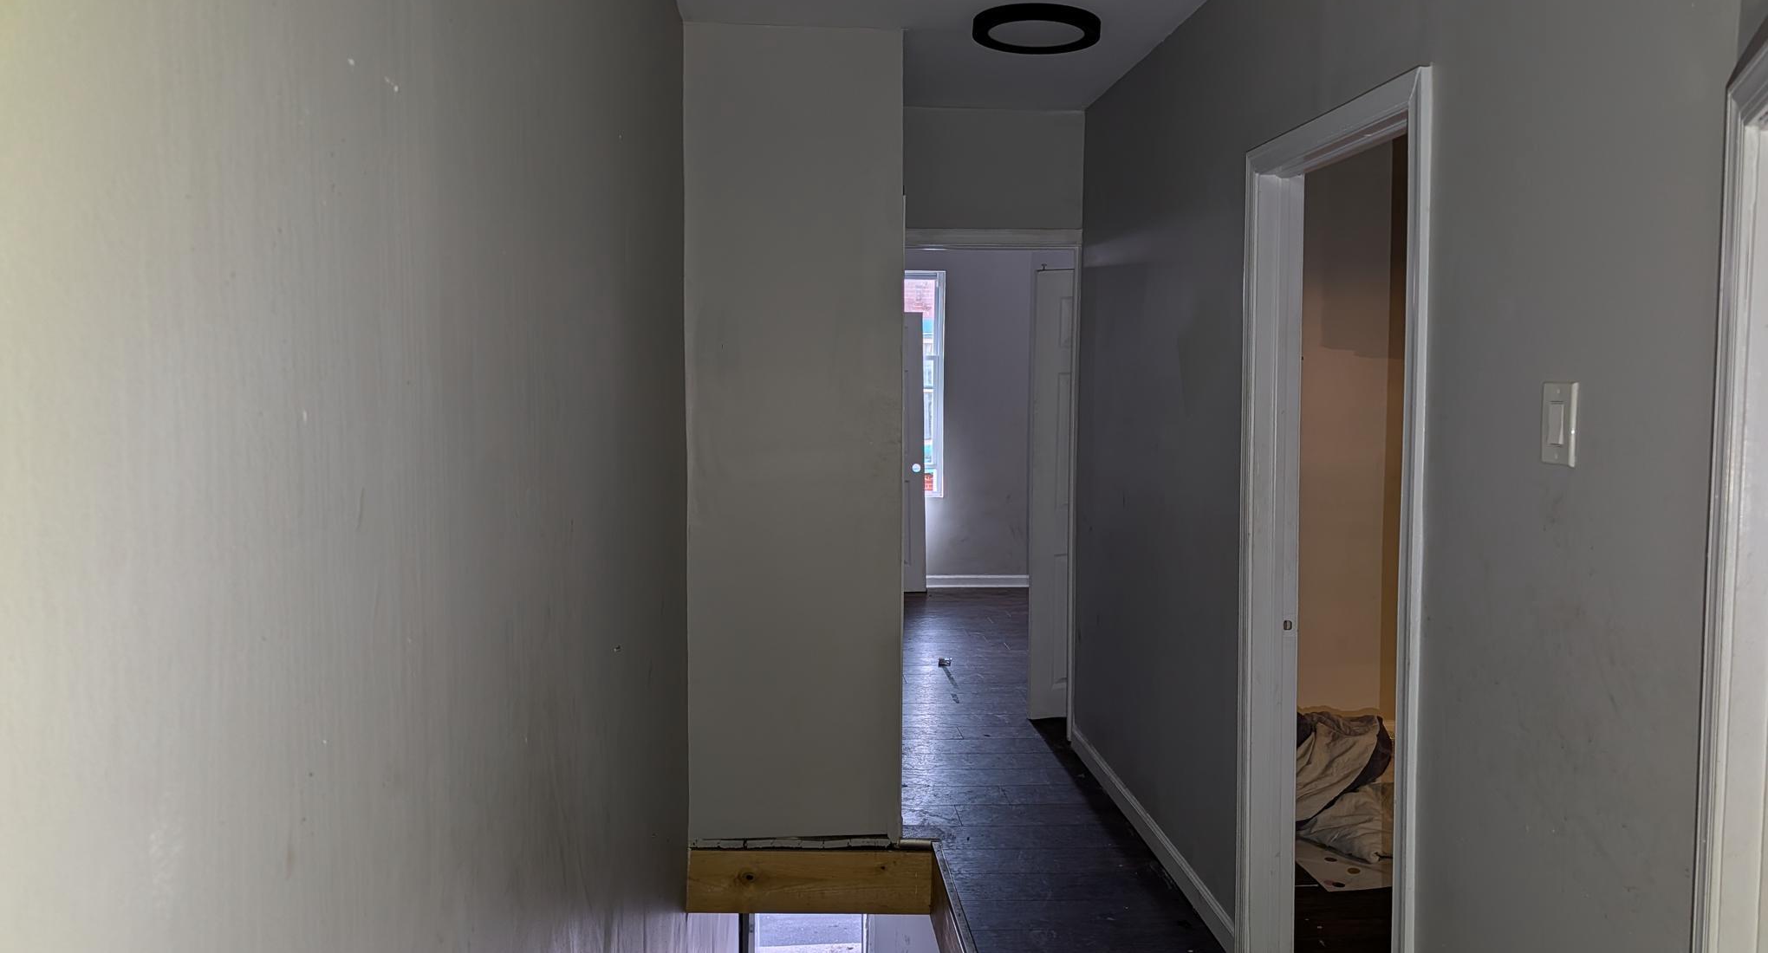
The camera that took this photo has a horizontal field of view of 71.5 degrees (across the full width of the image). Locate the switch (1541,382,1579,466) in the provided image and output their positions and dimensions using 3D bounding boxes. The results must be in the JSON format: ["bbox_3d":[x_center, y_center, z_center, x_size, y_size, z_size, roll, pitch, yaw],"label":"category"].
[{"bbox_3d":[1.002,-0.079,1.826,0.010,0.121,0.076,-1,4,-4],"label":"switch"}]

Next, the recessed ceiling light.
[{"bbox_3d":[0.444,-1.299,3.572,0.366,0.042,0.366,-1,4,-4],"label":"recessed ceiling light"}]

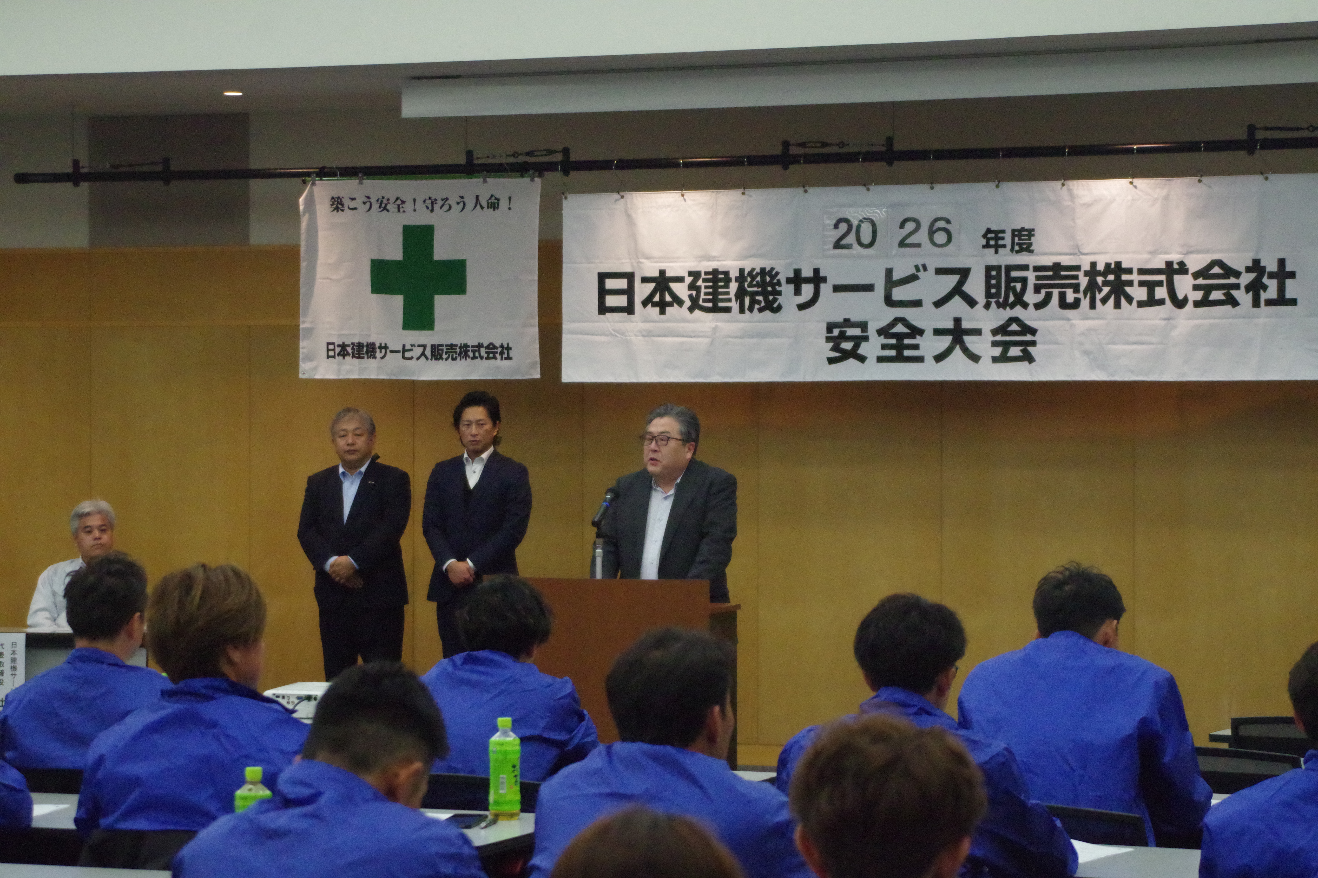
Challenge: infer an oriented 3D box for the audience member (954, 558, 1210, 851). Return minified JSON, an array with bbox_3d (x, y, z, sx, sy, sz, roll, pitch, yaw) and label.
[{"bbox_3d":[1.017,0.941,8.235,0.570,1.300,0.750,0,0,23],"label":"audience member"}]

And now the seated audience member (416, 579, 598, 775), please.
[{"bbox_3d":[-0.296,0.960,8.784,0.500,1.250,0.750,0,0,23],"label":"seated audience member"}]

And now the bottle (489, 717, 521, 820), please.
[{"bbox_3d":[-0.347,0.745,8.000,0.070,0.222,0.070,0,0,0],"label":"bottle"}]

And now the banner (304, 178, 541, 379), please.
[{"bbox_3d":[-1.145,-0.754,16.755,1.257,0.939,0.040,0,0,23],"label":"banner"}]

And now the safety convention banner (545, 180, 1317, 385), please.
[{"bbox_3d":[1.215,-0.697,15.804,3.600,0.880,0.030,0,0,23],"label":"safety convention banner"}]

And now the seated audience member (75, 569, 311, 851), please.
[{"bbox_3d":[-0.915,0.935,7.764,0.520,1.310,0.750,0,0,23],"label":"seated audience member"}]

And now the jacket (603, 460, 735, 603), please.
[{"bbox_3d":[0.034,0.445,13.650,0.540,0.740,0.420,0,0,18],"label":"jacket"}]

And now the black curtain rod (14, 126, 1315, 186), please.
[{"bbox_3d":[0.071,-1.270,16.277,7.000,0.120,0.070,0,0,23],"label":"black curtain rod"}]

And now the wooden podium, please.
[{"bbox_3d":[-0.157,1.039,13.371,0.920,1.035,0.420,0,0,23],"label":"wooden podium"}]

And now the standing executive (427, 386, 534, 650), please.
[{"bbox_3d":[-0.791,0.670,15.500,0.475,1.746,0.330,0,0,16],"label":"standing executive"}]

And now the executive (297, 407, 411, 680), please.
[{"bbox_3d":[-1.348,0.705,15.700,0.505,1.672,0.330,0,0,16],"label":"executive"}]

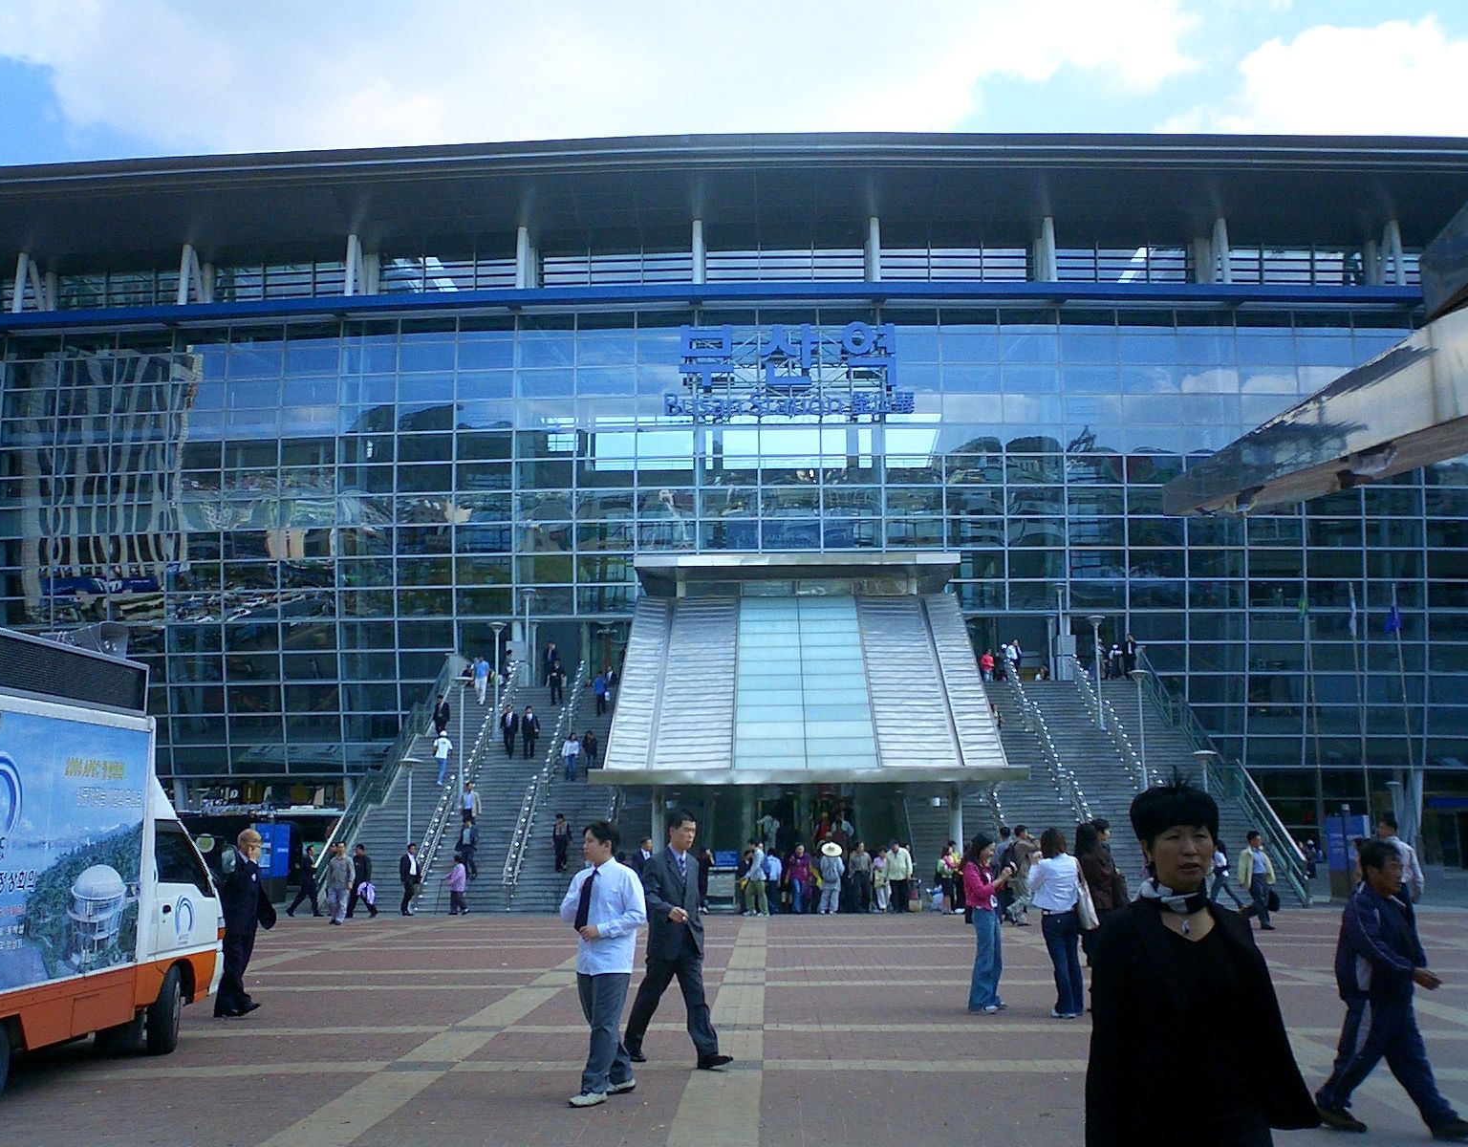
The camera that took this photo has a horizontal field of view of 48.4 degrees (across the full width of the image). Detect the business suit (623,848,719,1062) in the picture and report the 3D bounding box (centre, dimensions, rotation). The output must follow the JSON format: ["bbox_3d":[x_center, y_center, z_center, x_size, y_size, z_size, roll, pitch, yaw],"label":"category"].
[{"bbox_3d":[-0.394,2.710,11.753,0.620,1.448,0.520,-9,-13,40],"label":"business suit"}]

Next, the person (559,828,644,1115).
[{"bbox_3d":[-0.832,2.435,10.319,0.550,1.721,0.520,-10,-13,44],"label":"person"}]

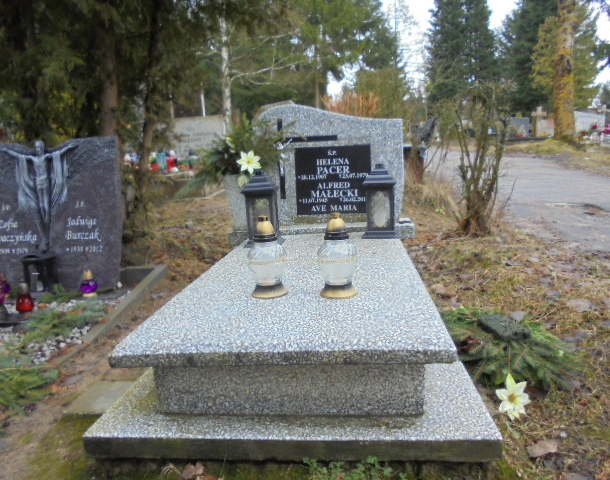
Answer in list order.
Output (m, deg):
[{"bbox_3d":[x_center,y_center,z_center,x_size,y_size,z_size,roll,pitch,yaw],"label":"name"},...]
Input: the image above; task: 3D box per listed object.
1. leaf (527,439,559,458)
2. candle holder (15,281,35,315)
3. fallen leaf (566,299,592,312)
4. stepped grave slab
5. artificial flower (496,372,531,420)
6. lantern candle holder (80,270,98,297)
[{"bbox_3d":[0.543,0.467,1.095,0.065,0.021,0.051,-2,10,6],"label":"leaf"},{"bbox_3d":[-1.353,0.277,2.332,0.076,0.151,0.076,-2,10,6],"label":"candle holder"},{"bbox_3d":[1.081,0.248,1.900,0.088,0.023,0.079,-2,10,6],"label":"fallen leaf"},{"bbox_3d":[0.043,0.216,1.956,0.930,0.208,1.860,-2,10,6],"label":"stepped grave slab"},{"bbox_3d":[0.511,0.383,1.178,0.093,0.116,0.051,1,11,21],"label":"artificial flower"},{"bbox_3d":[-1.140,0.228,2.545,0.074,0.148,0.074,-2,10,6],"label":"lantern candle holder"}]

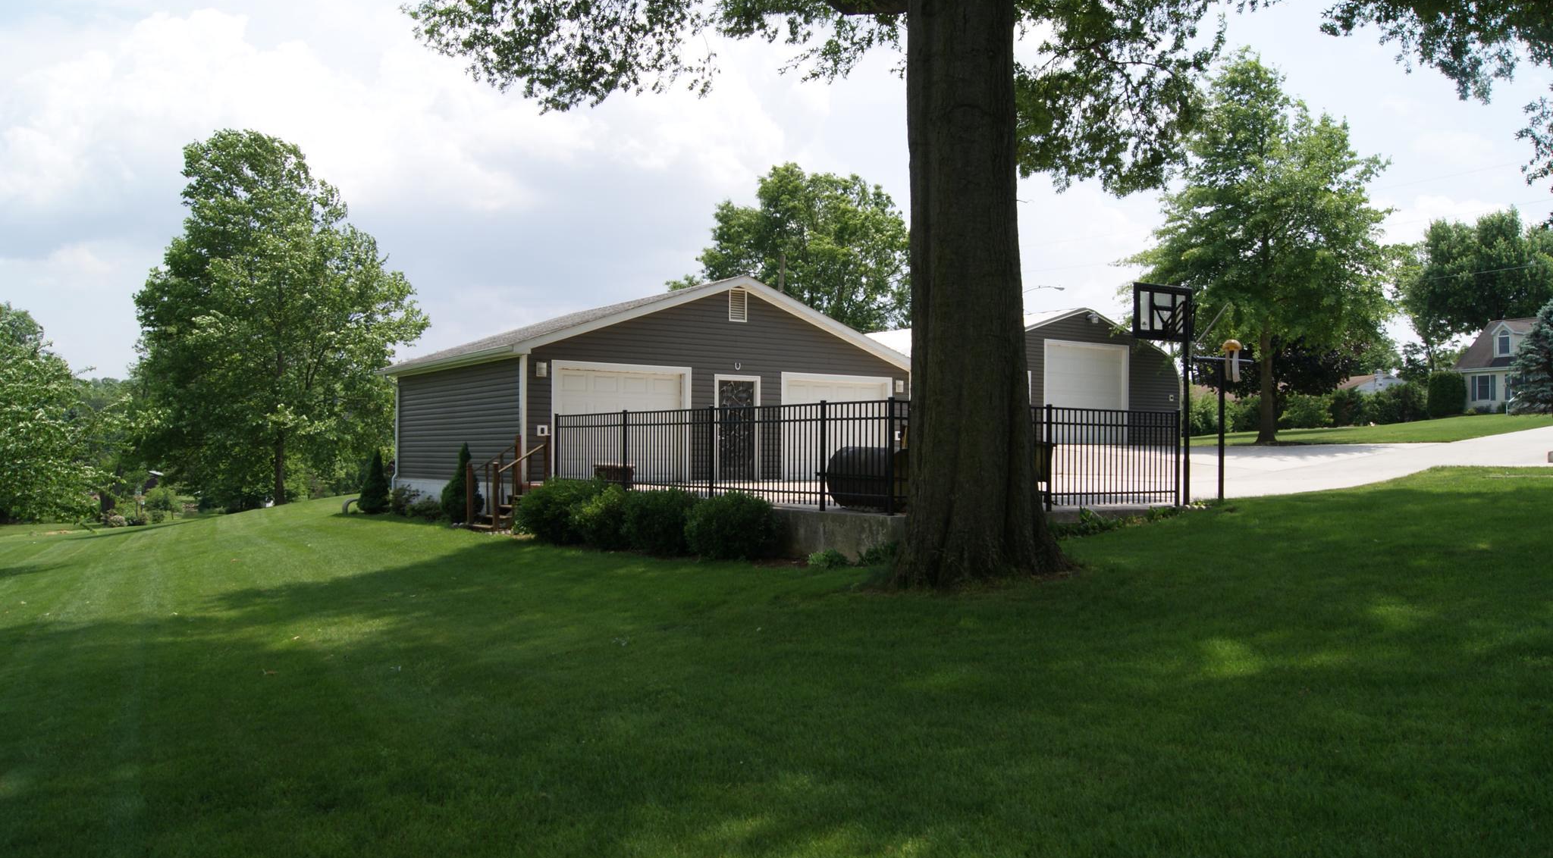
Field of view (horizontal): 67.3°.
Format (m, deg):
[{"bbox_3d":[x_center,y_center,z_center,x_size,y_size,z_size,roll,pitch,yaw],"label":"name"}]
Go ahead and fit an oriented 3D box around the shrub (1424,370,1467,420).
[{"bbox_3d":[39.020,-1.983,68.000,2.400,2.760,2.300,0,-1,0],"label":"shrub"}]

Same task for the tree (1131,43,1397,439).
[{"bbox_3d":[15.373,-5.729,36.800,8.500,12.300,8.400,0,-1,0],"label":"tree"}]

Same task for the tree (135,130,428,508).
[{"bbox_3d":[-16.529,-3.664,39.000,9.600,12.667,9.800,1,-2,-35],"label":"tree"}]

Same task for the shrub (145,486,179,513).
[{"bbox_3d":[-26.930,3.160,51.000,1.500,1.350,1.400,0,-1,0],"label":"shrub"}]

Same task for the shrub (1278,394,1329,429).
[{"bbox_3d":[24.405,-0.786,54.000,2.100,1.743,2.400,1,-2,-35],"label":"shrub"}]

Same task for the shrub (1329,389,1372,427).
[{"bbox_3d":[27.531,-0.991,56.000,2.100,1.870,1.900,0,-1,0],"label":"shrub"}]

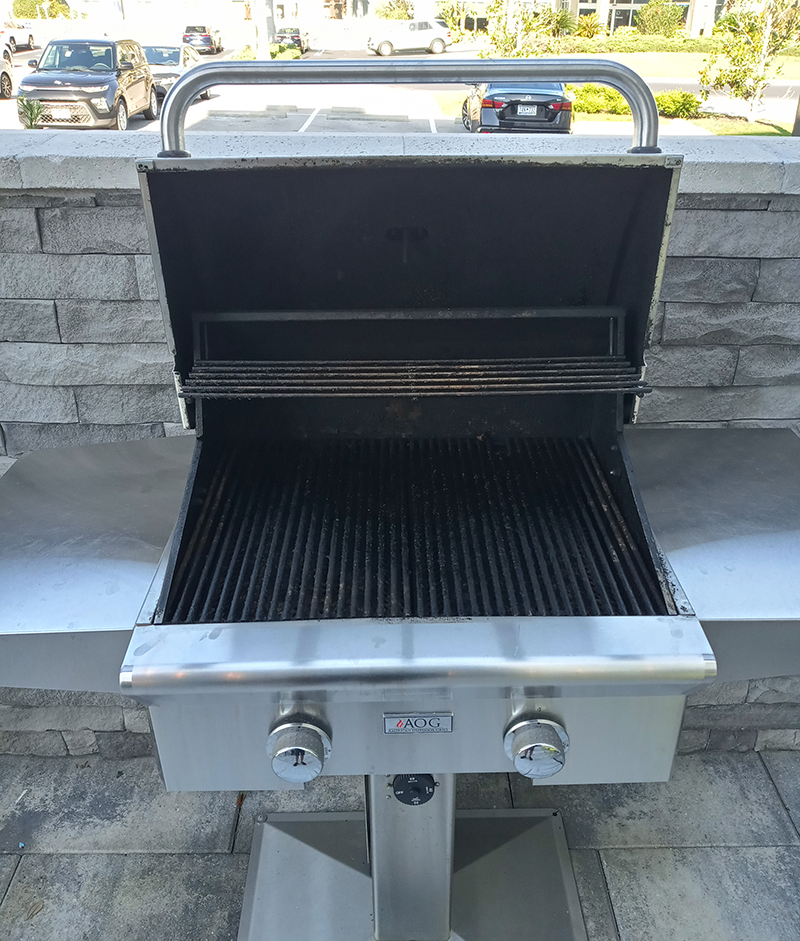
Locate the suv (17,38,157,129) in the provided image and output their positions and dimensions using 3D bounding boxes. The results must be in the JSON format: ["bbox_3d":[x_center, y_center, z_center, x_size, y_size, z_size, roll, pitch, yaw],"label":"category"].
[{"bbox_3d":[-6.320,-7.940,17.680,1.800,1.600,4.200,0,28,-2],"label":"suv"}]

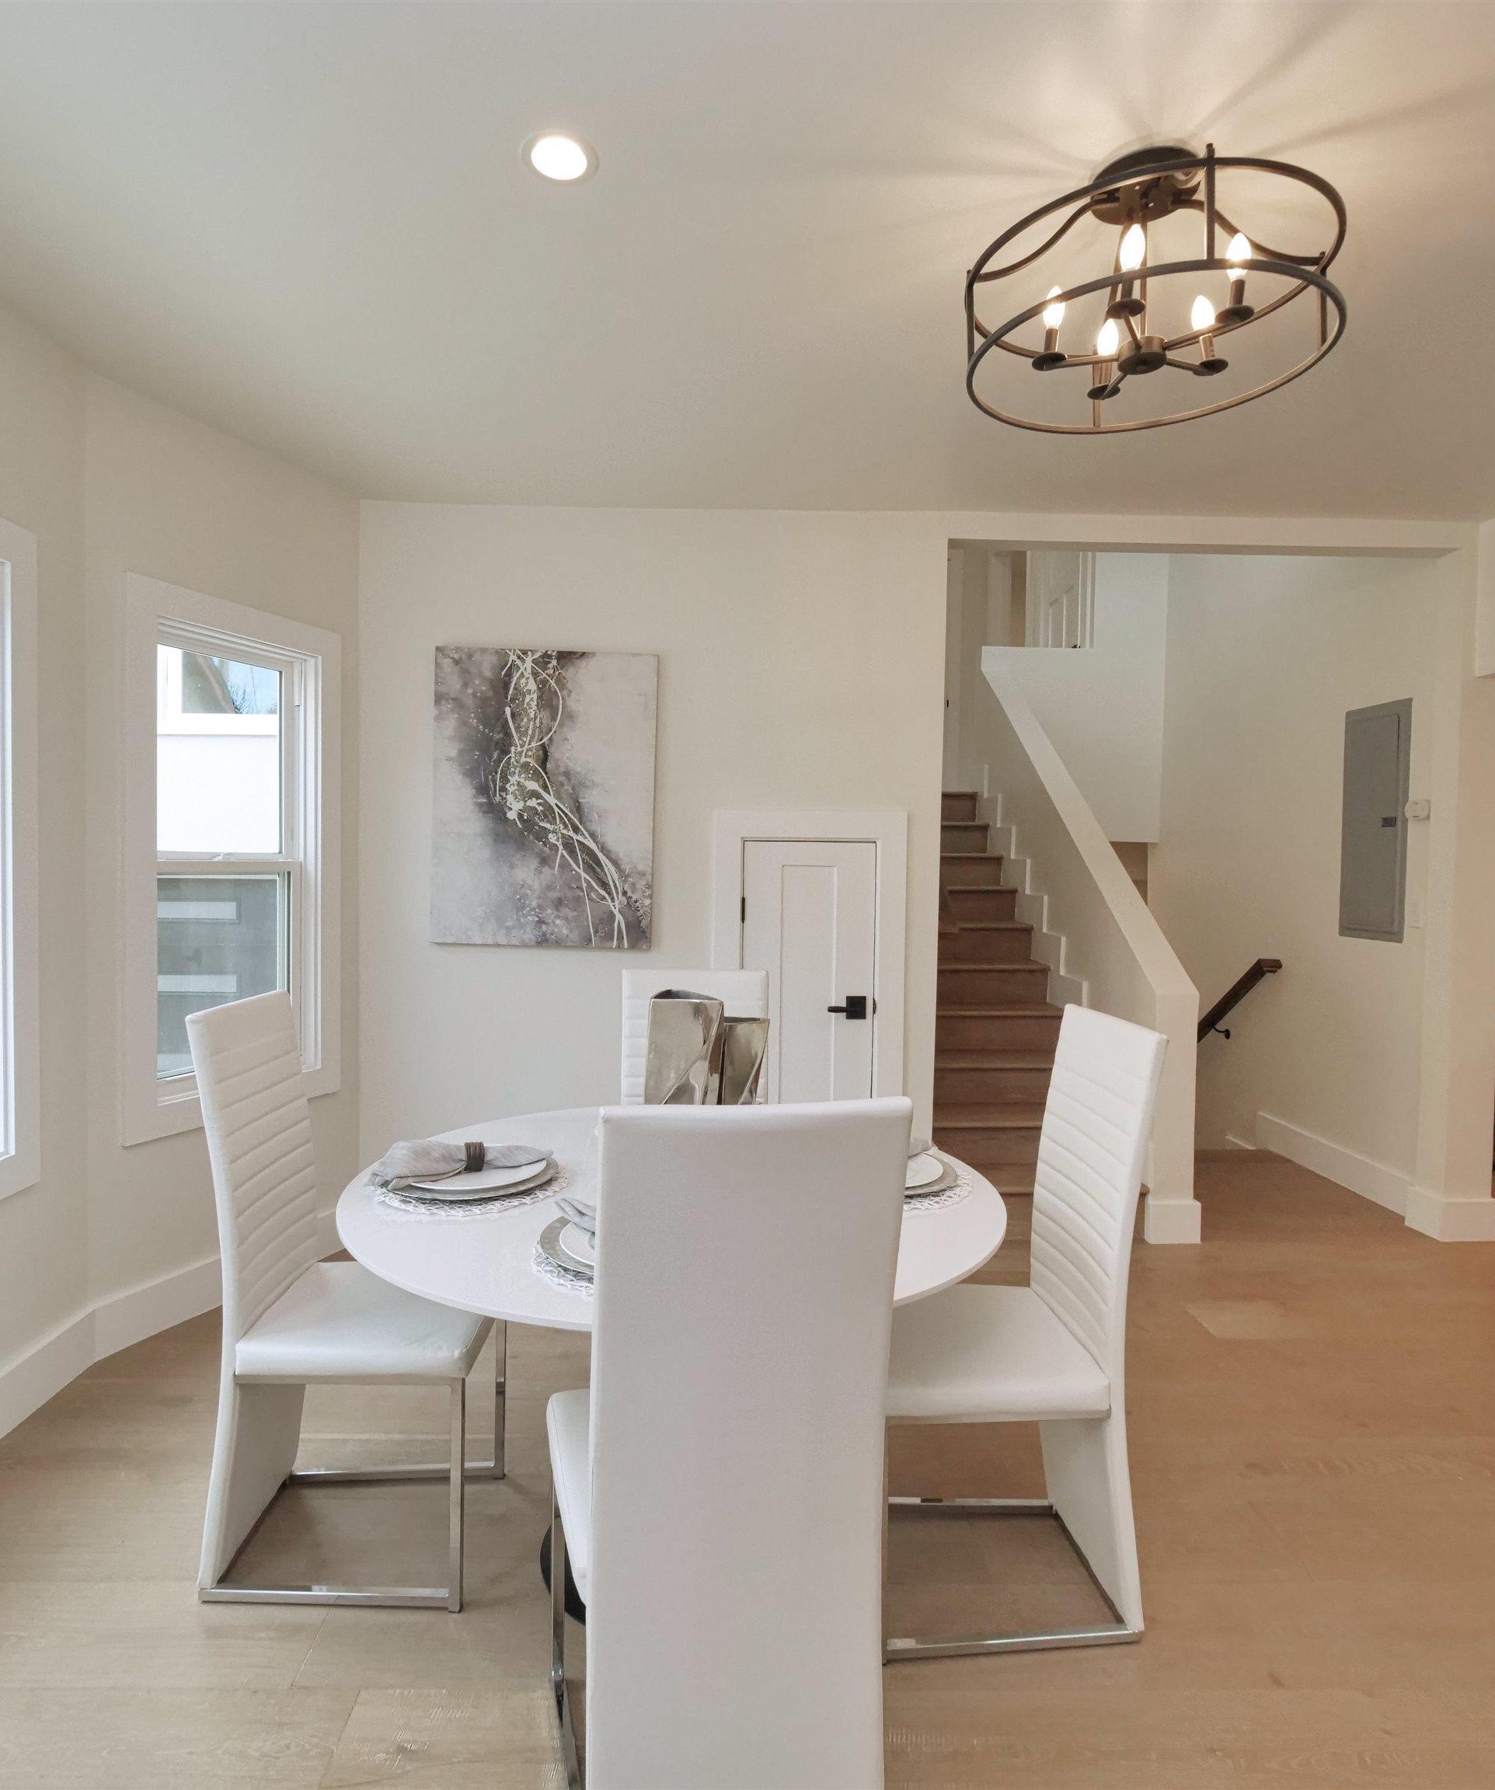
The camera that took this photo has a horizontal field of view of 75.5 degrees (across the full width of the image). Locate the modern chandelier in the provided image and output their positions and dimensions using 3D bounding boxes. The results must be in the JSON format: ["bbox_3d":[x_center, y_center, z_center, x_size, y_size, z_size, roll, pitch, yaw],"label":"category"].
[{"bbox_3d":[0.709,-1.111,1.722,0.610,0.350,0.610,1,2,-1],"label":"modern chandelier"}]

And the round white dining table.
[{"bbox_3d":[-0.129,0.895,1.824,1.180,0.725,1.180,1,2,-1],"label":"round white dining table"}]

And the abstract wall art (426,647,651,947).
[{"bbox_3d":[-0.704,-0.329,3.361,0.770,1.018,0.035,1,2,-1],"label":"abstract wall art"}]

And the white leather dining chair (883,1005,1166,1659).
[{"bbox_3d":[0.433,0.749,1.789,0.480,1.040,0.370,1,2,-5],"label":"white leather dining chair"}]

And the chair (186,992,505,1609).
[{"bbox_3d":[-0.731,0.729,1.856,0.485,1.040,0.370,1,2,-1],"label":"chair"}]

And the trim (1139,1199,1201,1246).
[{"bbox_3d":[1.510,1.161,3.448,0.200,0.140,0.085,1,2,-1],"label":"trim"}]

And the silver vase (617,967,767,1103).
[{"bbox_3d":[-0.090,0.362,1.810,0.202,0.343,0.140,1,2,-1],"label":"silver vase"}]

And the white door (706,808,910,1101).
[{"bbox_3d":[0.219,0.459,3.423,0.675,1.508,0.060,1,2,-1],"label":"white door"}]

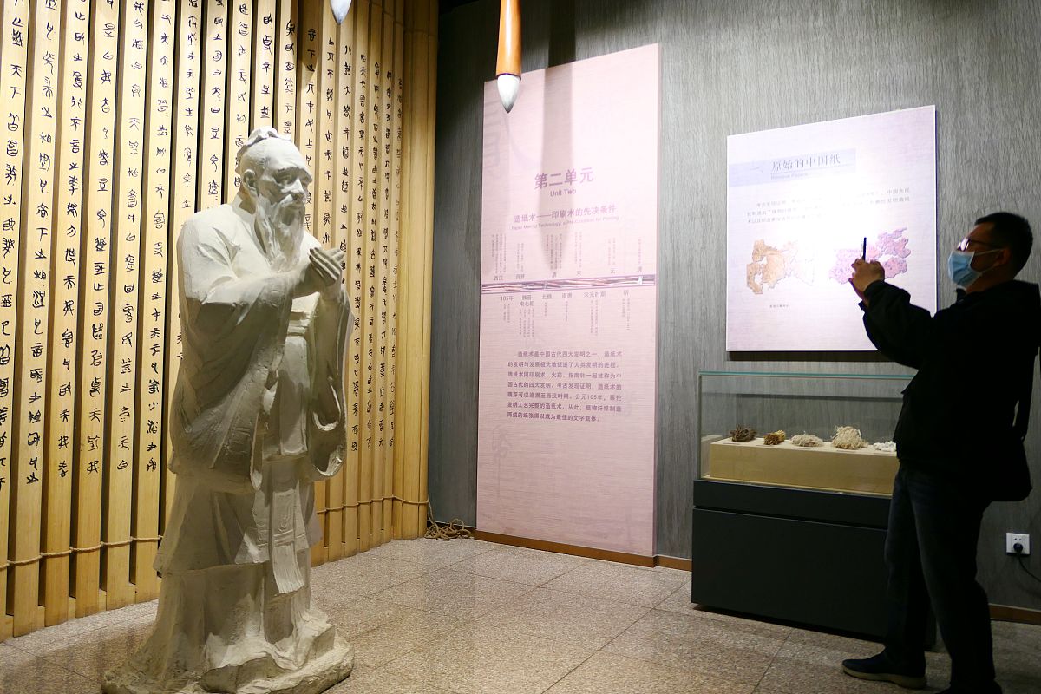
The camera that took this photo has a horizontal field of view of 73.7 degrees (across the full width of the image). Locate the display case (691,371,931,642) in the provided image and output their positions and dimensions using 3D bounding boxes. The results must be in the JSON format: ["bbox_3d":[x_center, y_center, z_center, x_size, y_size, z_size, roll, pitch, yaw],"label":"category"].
[{"bbox_3d":[1.406,0.697,3.334,0.991,1.131,0.610,0,-2,29],"label":"display case"}]

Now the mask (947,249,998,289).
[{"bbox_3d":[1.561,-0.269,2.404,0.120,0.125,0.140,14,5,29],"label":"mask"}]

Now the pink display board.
[{"bbox_3d":[0.277,-0.285,4.354,1.197,2.990,0.058,0,-2,29],"label":"pink display board"}]

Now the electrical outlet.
[{"bbox_3d":[2.296,0.909,3.199,0.086,0.086,0.014,0,-2,29],"label":"electrical outlet"}]

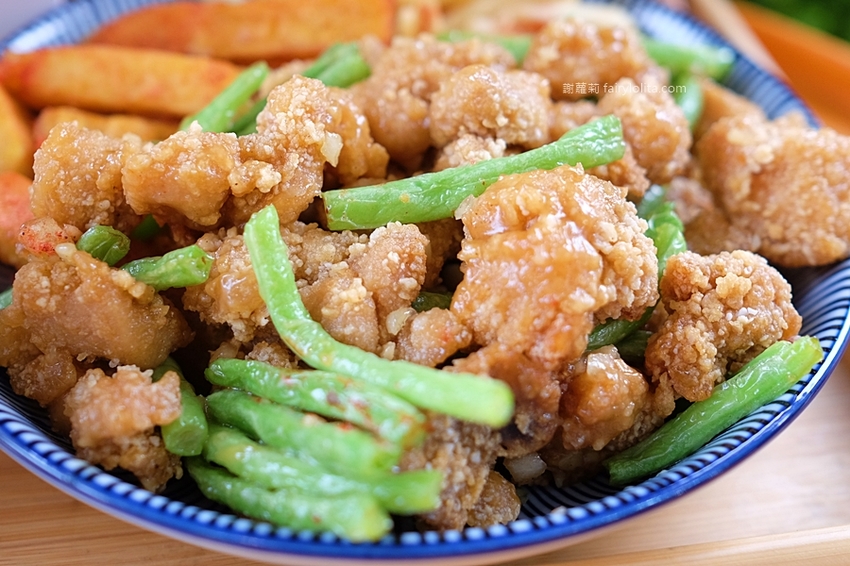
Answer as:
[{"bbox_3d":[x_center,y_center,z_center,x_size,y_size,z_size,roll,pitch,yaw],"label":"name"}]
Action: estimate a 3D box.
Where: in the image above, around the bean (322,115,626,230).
[{"bbox_3d":[0.012,-0.025,0.193,0.073,0.010,0.010,-13,46,-6],"label":"bean"}]

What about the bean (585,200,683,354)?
[{"bbox_3d":[0.055,-0.003,0.211,0.016,0.016,0.049,25,64,20],"label":"bean"}]

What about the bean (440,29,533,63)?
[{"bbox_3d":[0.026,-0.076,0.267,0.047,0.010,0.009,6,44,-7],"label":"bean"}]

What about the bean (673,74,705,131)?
[{"bbox_3d":[0.082,-0.055,0.258,0.010,0.011,0.030,4,69,0],"label":"bean"}]

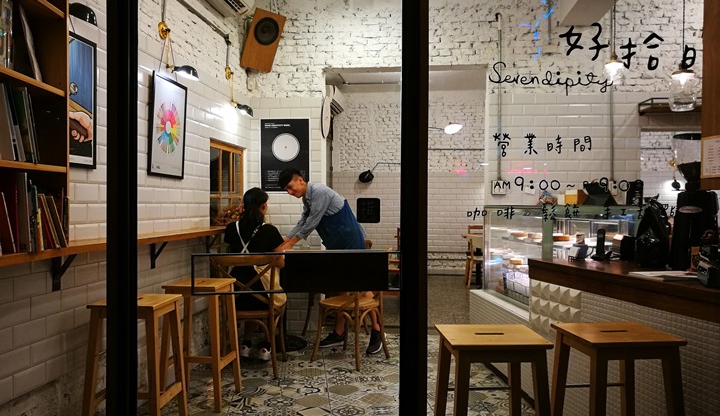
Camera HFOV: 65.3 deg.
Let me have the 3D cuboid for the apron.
[{"bbox_3d":[-0.150,0.215,4.620,0.330,0.560,0.380,-13,0,-18],"label":"apron"}]

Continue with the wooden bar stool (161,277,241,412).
[{"bbox_3d":[-0.972,0.823,3.445,0.385,0.735,0.375,0,0,5],"label":"wooden bar stool"}]

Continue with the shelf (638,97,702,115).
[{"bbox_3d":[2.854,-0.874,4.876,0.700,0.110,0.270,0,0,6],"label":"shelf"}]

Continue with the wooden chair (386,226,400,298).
[{"bbox_3d":[0.500,0.725,8.300,0.450,0.880,0.430,0,0,0],"label":"wooden chair"}]

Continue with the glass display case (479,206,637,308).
[{"bbox_3d":[1.410,0.336,4.090,0.650,0.710,1.120,0,0,-6],"label":"glass display case"}]

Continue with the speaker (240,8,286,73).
[{"bbox_3d":[-0.918,-1.538,5.121,0.315,0.525,0.210,0,27,-37],"label":"speaker"}]

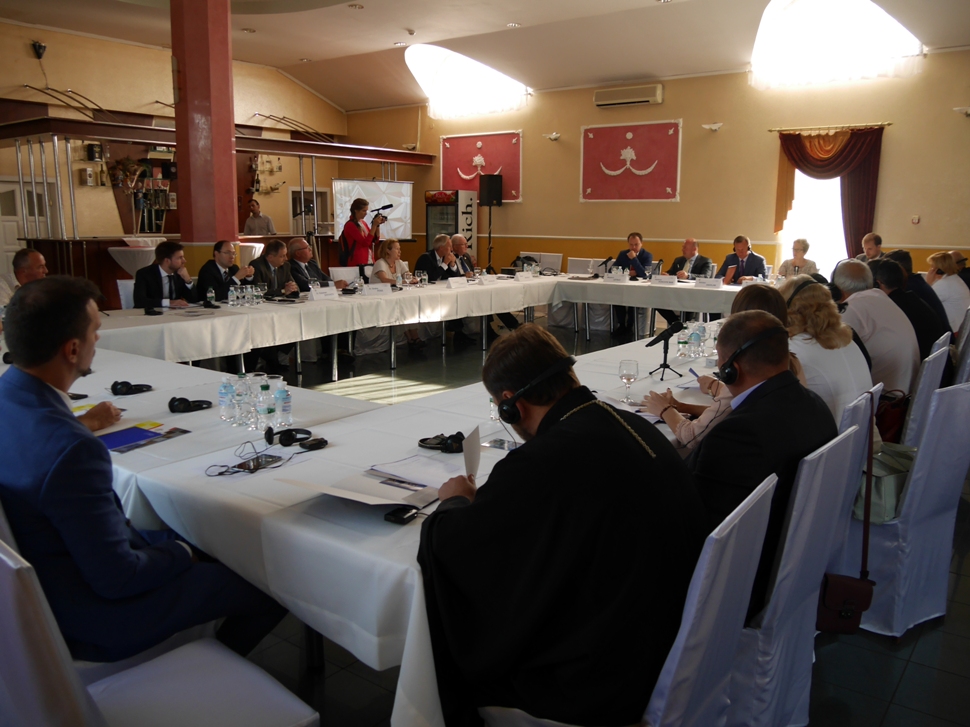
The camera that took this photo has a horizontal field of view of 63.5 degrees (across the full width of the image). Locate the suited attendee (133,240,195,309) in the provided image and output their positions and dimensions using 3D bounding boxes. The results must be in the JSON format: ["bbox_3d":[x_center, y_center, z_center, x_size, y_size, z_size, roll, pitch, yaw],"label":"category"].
[{"bbox_3d":[-2.745,-0.412,6.762,0.740,1.247,0.540,9,14,37],"label":"suited attendee"}]

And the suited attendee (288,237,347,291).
[{"bbox_3d":[-1.808,-0.717,8.574,0.800,1.295,0.560,5,11,22],"label":"suited attendee"}]

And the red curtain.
[{"bbox_3d":[4.079,-1.600,9.480,1.149,2.391,0.200,8,13,36],"label":"red curtain"}]

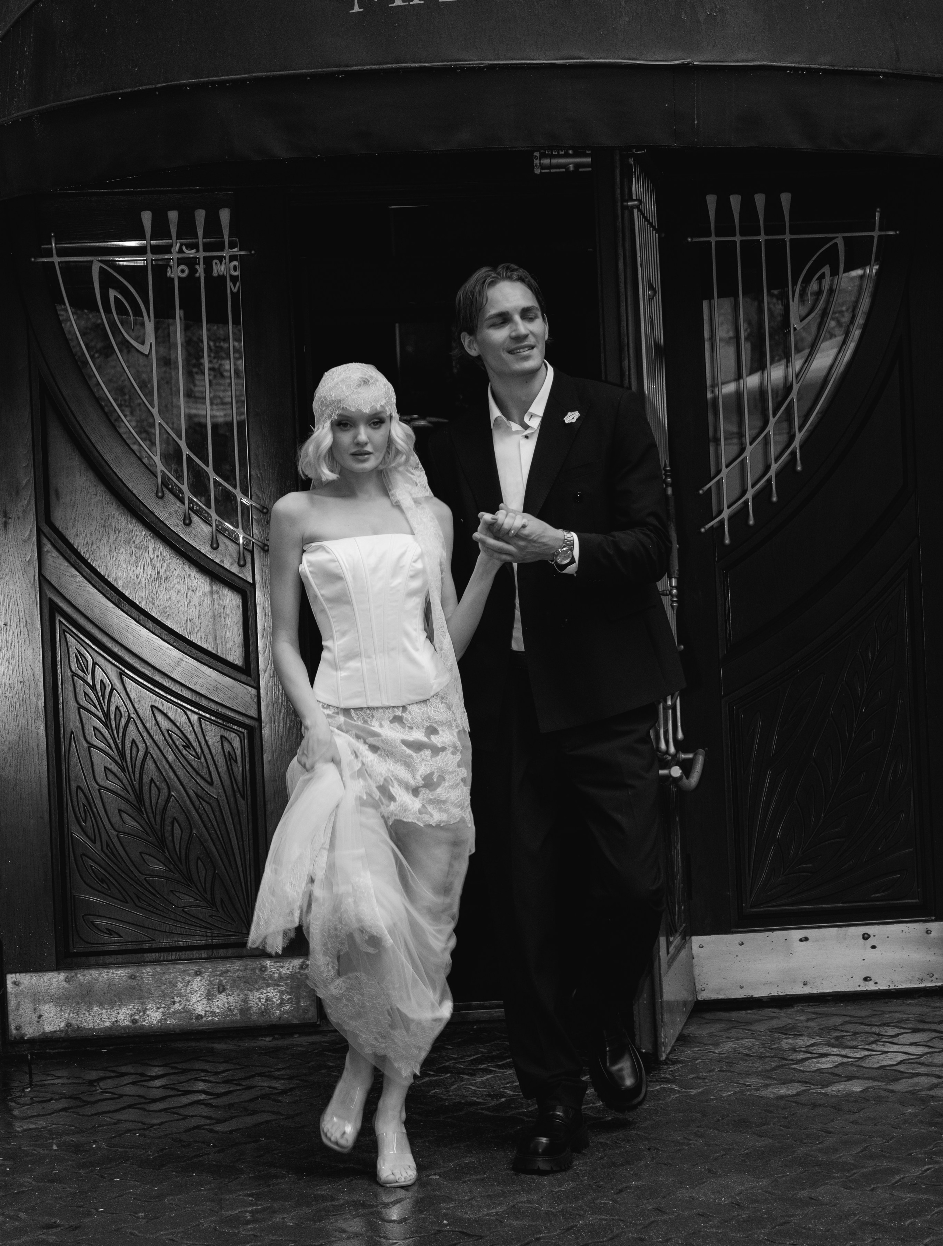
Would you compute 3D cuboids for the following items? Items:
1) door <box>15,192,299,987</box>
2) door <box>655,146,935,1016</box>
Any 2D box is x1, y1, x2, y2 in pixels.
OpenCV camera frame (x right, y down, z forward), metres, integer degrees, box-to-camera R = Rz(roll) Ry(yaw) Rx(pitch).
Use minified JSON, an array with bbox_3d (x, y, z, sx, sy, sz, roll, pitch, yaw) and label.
[{"bbox_3d":[-0.883,-0.033,8.092,0.830,2.310,0.080,-3,1,-6],"label":"door"},{"bbox_3d":[0.989,-0.117,8.281,0.830,2.310,0.080,-3,1,-6],"label":"door"}]

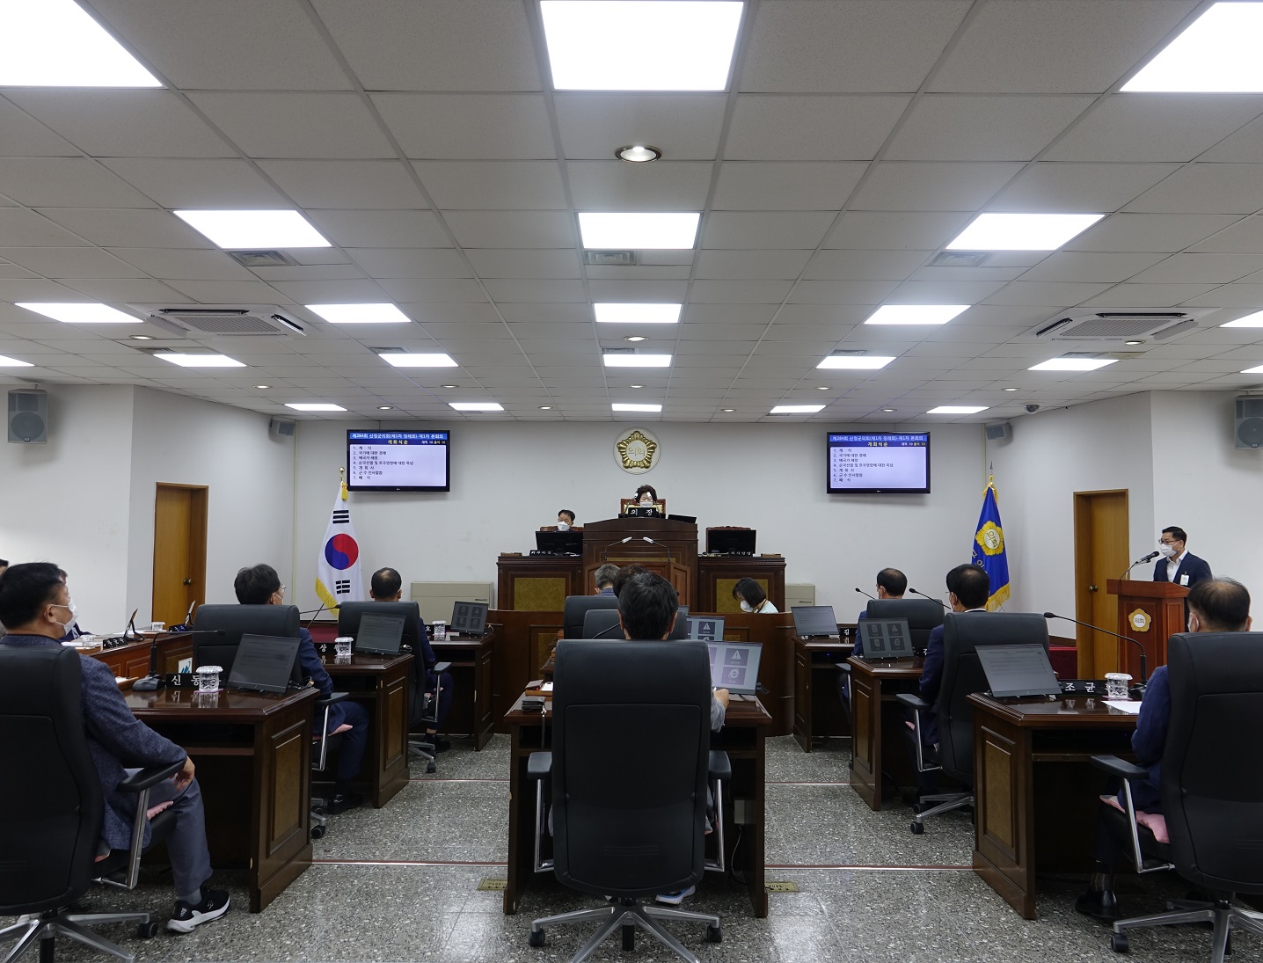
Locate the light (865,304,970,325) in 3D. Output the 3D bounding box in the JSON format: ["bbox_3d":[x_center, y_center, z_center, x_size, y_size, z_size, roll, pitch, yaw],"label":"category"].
[{"bbox_3d":[1.933,-1.132,6.546,0.585,0.040,0.570,0,-3,0],"label":"light"}]

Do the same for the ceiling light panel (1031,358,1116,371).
[{"bbox_3d":[3.860,-1.026,8.421,0.595,0.060,0.595,0,-3,0],"label":"ceiling light panel"}]

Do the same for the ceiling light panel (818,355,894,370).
[{"bbox_3d":[1.939,-1.031,8.352,0.585,0.040,0.570,0,-3,0],"label":"ceiling light panel"}]

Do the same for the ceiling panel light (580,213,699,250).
[{"bbox_3d":[0.036,-1.242,4.758,0.585,0.040,0.570,0,-3,0],"label":"ceiling panel light"}]

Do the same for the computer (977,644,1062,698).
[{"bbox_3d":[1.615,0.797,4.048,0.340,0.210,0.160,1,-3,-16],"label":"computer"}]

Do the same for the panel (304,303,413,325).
[{"bbox_3d":[-1.857,-1.158,6.613,0.595,0.060,0.595,0,-3,0],"label":"panel"}]

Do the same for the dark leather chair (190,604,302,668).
[{"bbox_3d":[-1.725,1.145,4.702,0.660,1.120,0.690,0,-3,6],"label":"dark leather chair"}]

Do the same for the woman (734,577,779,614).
[{"bbox_3d":[1.048,1.404,7.933,0.650,1.200,0.500,3,-4,-41],"label":"woman"}]

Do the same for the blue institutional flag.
[{"bbox_3d":[4.444,0.812,11.961,0.520,1.720,0.300,0,-4,12],"label":"blue institutional flag"}]

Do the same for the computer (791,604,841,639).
[{"bbox_3d":[1.345,1.007,6.978,0.310,0.230,0.180,1,-4,-14],"label":"computer"}]

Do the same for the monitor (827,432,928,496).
[{"bbox_3d":[3.221,-0.238,12.523,1.340,0.800,0.080,0,0,0],"label":"monitor"}]

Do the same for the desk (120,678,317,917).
[{"bbox_3d":[-1.837,1.220,3.793,1.030,0.750,0.570,0,-3,2],"label":"desk"}]

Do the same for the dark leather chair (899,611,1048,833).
[{"bbox_3d":[1.655,1.168,4.729,0.660,1.120,0.690,1,-3,-6],"label":"dark leather chair"}]

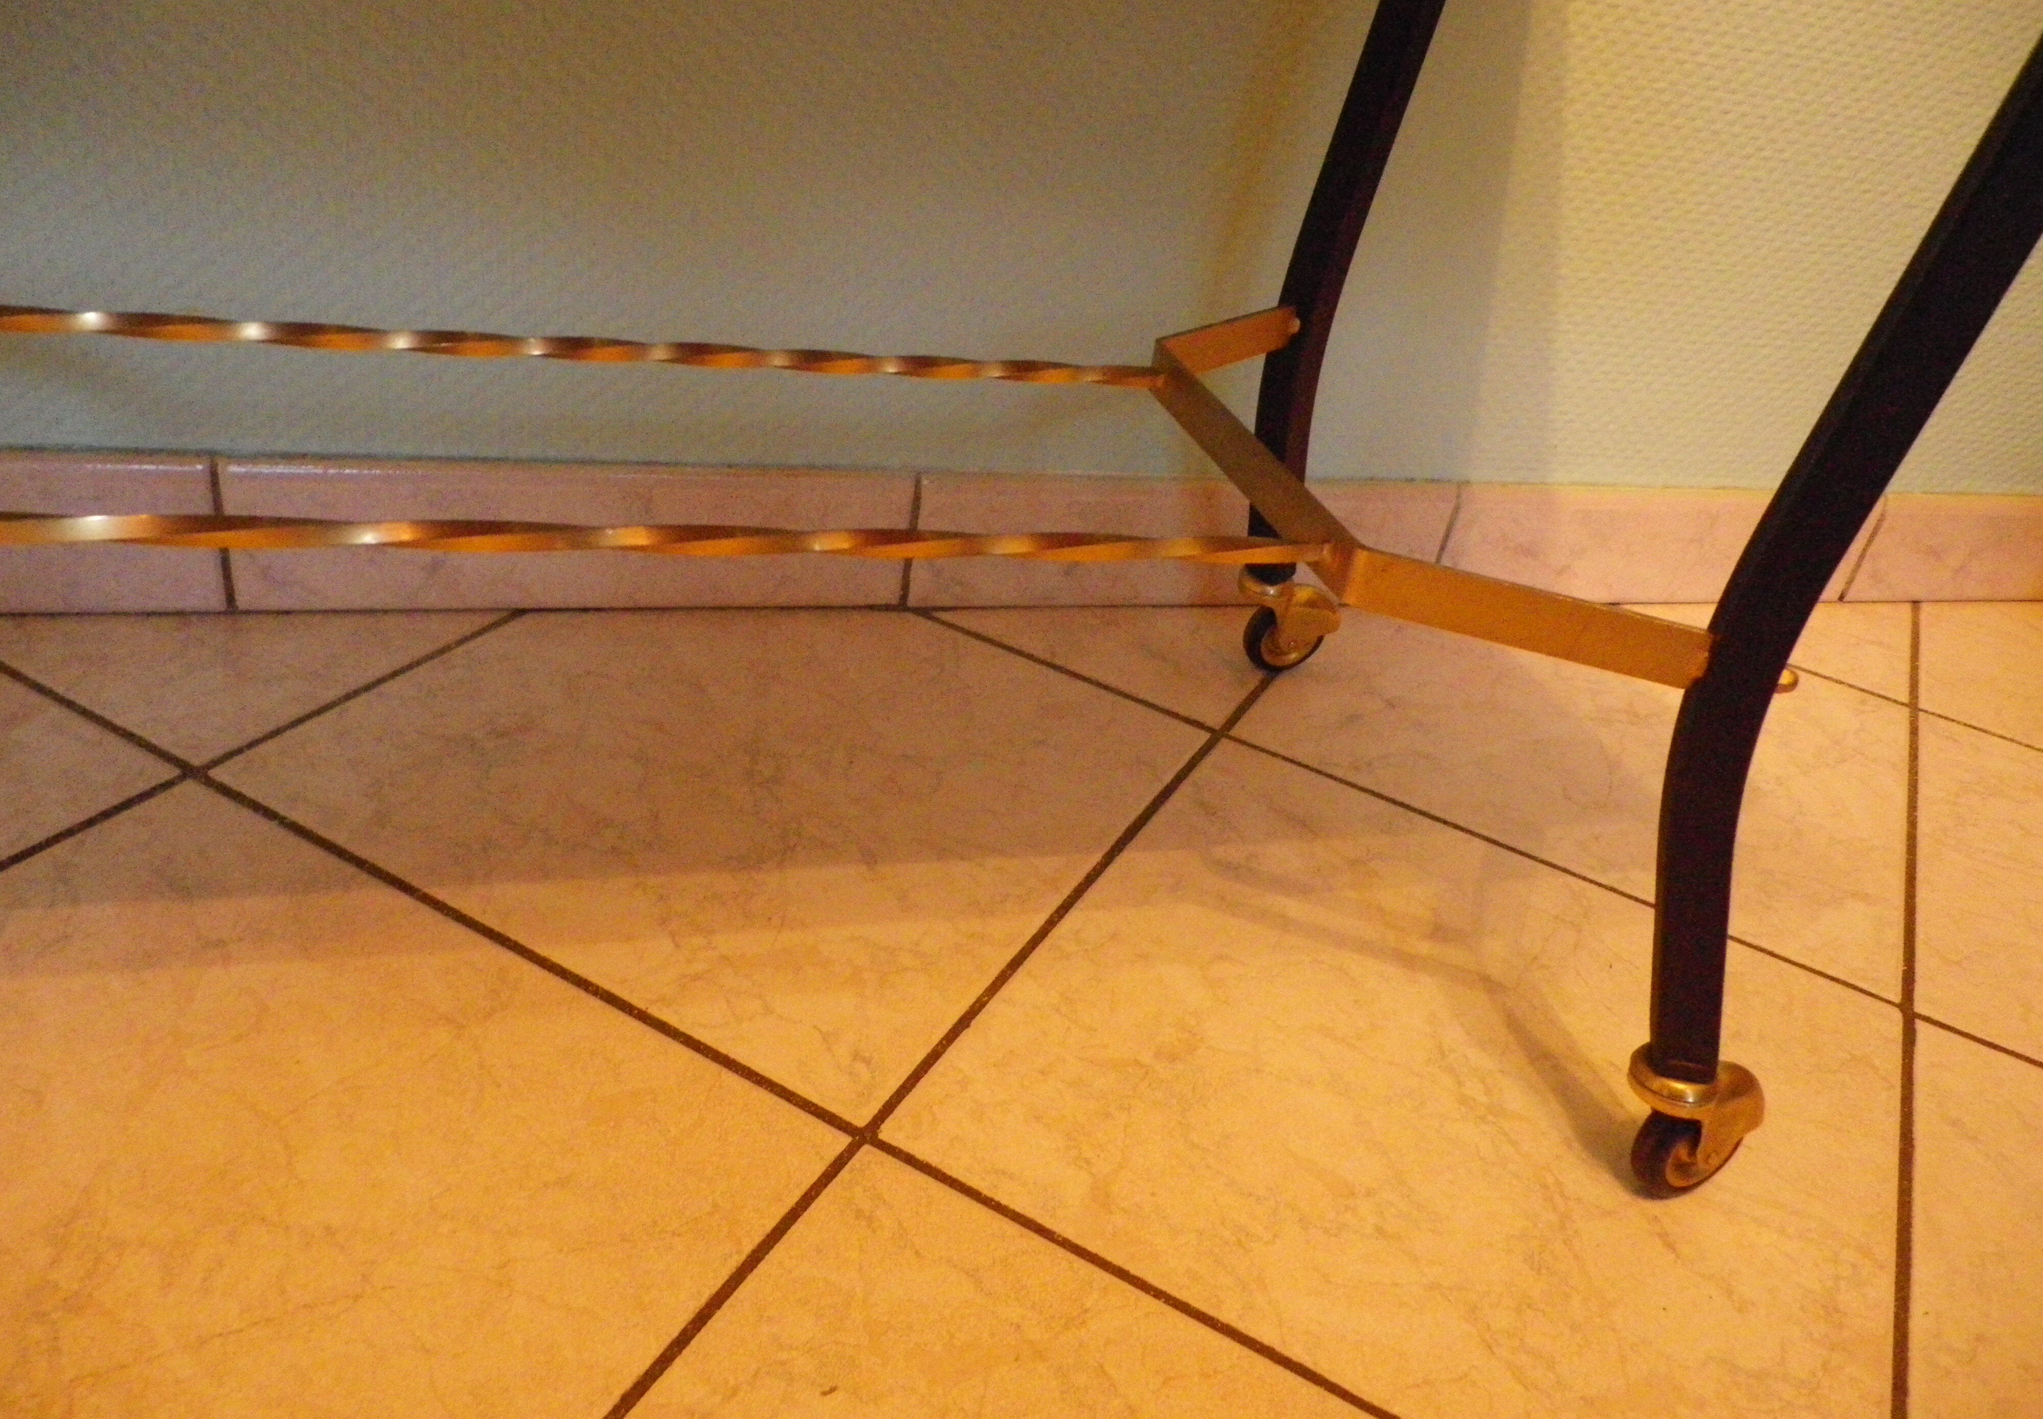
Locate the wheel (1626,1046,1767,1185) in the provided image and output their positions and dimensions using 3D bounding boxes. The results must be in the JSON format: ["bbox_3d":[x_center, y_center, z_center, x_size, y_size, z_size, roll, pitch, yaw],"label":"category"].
[{"bbox_3d":[0.228,0.144,0.568,0.065,0.064,0.031,-7,35,-27],"label":"wheel"}]

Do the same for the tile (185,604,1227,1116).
[{"bbox_3d":[-0.117,0.023,0.734,0.314,0.010,0.314,22,33,19],"label":"tile"}]

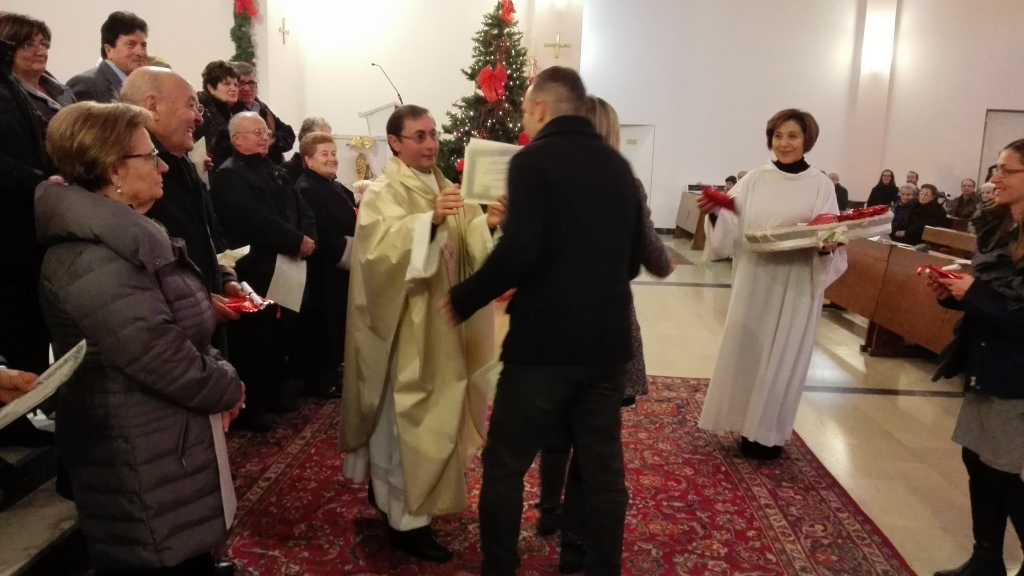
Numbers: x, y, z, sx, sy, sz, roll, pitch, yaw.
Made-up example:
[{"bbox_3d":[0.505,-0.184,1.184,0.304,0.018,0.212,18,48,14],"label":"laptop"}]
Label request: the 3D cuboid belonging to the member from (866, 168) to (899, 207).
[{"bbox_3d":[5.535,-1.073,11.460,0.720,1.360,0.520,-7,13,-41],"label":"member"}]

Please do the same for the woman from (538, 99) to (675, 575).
[{"bbox_3d":[0.320,0.166,2.700,0.490,1.660,0.430,-4,11,-27],"label":"woman"}]

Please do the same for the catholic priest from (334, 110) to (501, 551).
[{"bbox_3d":[-0.350,0.144,2.798,0.580,1.640,0.620,8,12,36],"label":"catholic priest"}]

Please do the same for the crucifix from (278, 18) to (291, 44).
[{"bbox_3d":[-2.606,-2.935,8.700,0.035,0.285,0.300,2,10,2],"label":"crucifix"}]

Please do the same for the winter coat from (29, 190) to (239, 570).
[{"bbox_3d":[-0.936,0.186,1.948,0.460,0.895,0.540,-3,11,-23],"label":"winter coat"}]

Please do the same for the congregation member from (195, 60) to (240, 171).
[{"bbox_3d":[-1.619,-0.402,4.152,0.380,1.580,0.500,6,11,24],"label":"congregation member"}]

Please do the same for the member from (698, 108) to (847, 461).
[{"bbox_3d":[1.294,-0.003,3.740,0.700,1.690,0.520,6,11,23],"label":"member"}]

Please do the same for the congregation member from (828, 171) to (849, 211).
[{"bbox_3d":[5.088,-1.197,12.253,0.720,1.300,0.500,-2,11,-22],"label":"congregation member"}]

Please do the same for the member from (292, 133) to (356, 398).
[{"bbox_3d":[-1.123,-0.132,4.546,0.370,1.560,0.490,10,13,40],"label":"member"}]

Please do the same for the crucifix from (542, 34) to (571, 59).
[{"bbox_3d":[0.774,-4.137,12.972,0.480,0.460,0.040,2,10,0],"label":"crucifix"}]

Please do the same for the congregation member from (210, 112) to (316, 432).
[{"bbox_3d":[-1.259,-0.068,3.905,0.440,1.630,0.560,4,10,11],"label":"congregation member"}]

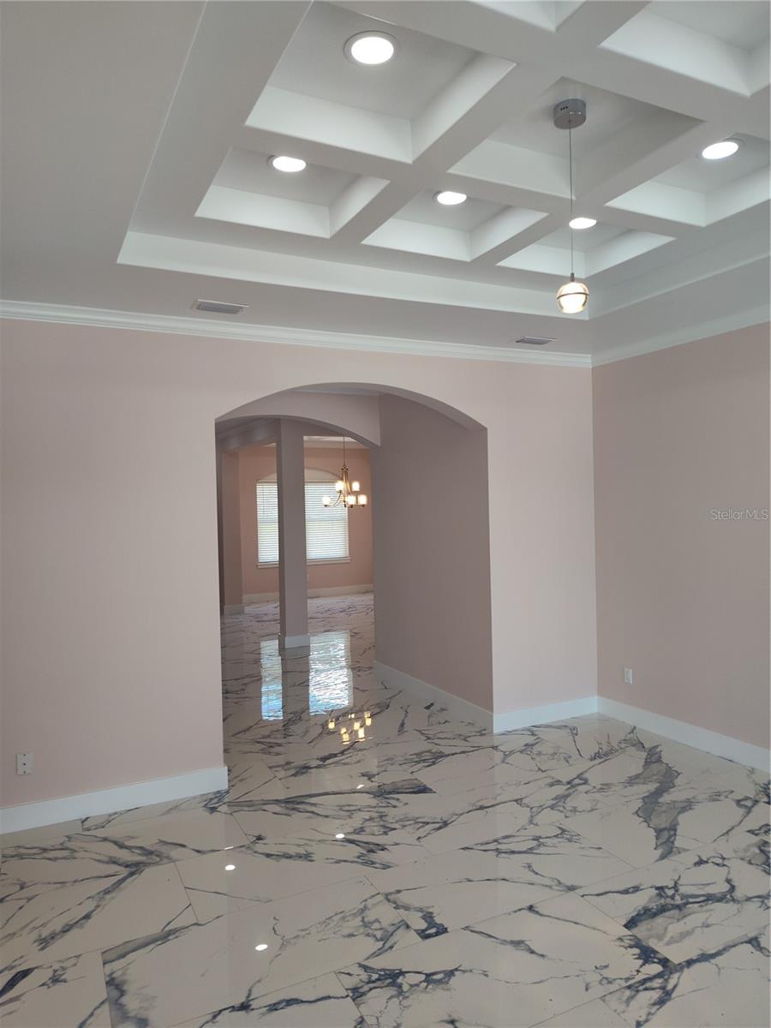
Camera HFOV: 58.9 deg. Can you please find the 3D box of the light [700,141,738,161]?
[{"bbox_3d":[1.479,-1.593,3.023,0.175,0.035,0.175,-2,1,-26],"label":"light"}]

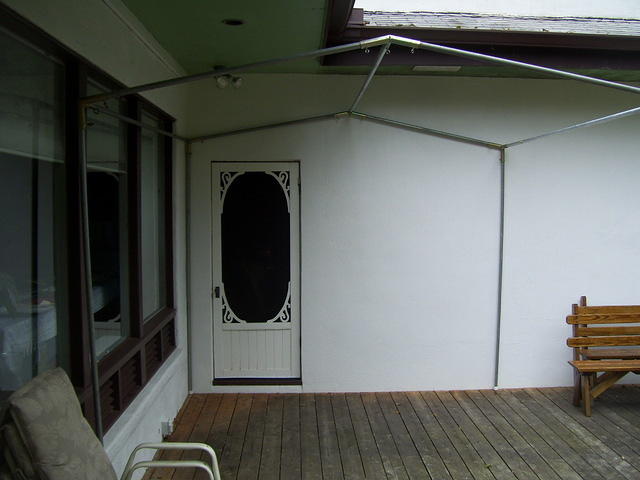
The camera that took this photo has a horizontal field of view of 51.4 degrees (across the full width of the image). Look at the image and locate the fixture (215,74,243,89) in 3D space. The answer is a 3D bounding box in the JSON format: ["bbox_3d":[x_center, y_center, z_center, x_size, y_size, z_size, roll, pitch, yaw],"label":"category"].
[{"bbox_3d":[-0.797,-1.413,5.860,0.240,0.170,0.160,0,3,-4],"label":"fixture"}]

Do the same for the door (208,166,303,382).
[{"bbox_3d":[-0.593,0.288,6.250,0.820,2.035,0.050,0,3,-4],"label":"door"}]

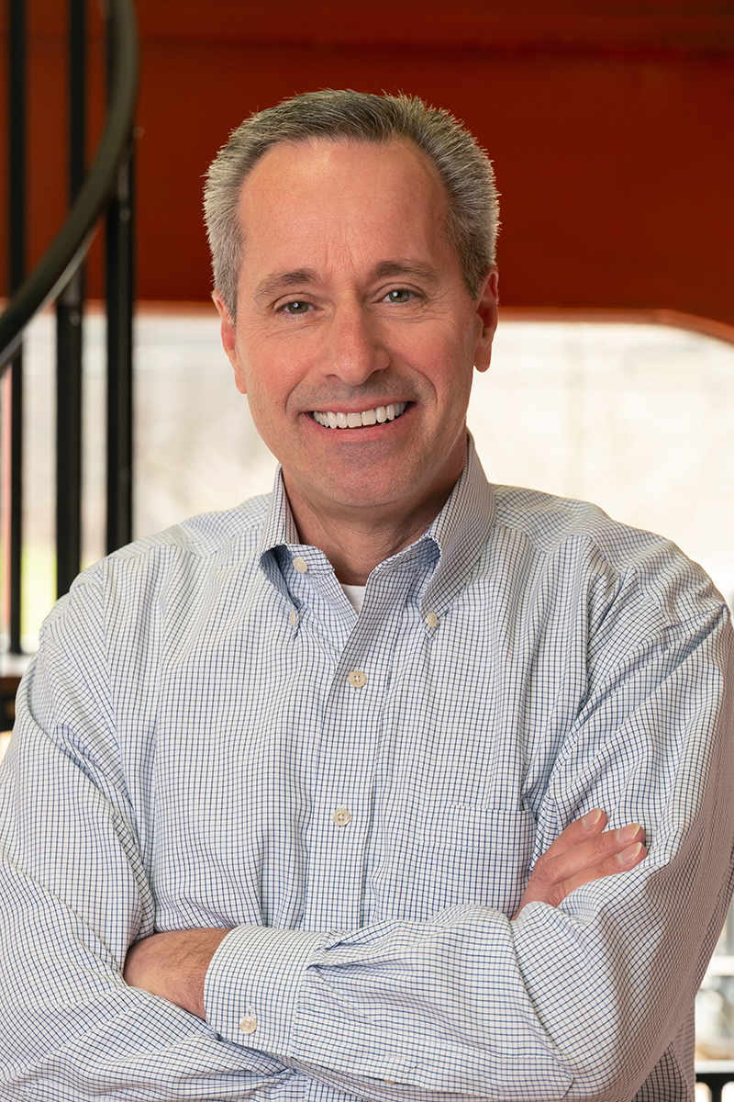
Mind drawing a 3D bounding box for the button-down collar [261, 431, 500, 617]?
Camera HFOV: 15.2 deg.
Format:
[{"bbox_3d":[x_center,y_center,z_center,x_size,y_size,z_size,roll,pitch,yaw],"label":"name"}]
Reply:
[{"bbox_3d":[0.006,-0.011,1.760,0.155,0.125,0.155,0,0,6],"label":"button-down collar"}]

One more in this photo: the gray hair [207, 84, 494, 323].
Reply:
[{"bbox_3d":[-0.010,-0.210,1.770,0.187,0.175,0.205,-5,0,0],"label":"gray hair"}]

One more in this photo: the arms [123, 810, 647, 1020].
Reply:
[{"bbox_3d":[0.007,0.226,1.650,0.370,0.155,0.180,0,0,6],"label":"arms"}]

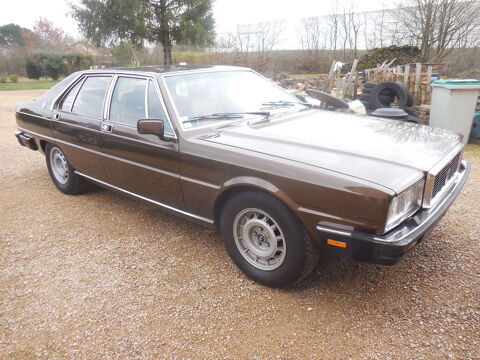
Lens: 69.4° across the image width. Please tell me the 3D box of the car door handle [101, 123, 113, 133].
[{"bbox_3d":[-1.129,-0.446,2.942,0.130,0.082,0.040,14,24,38],"label":"car door handle"}]

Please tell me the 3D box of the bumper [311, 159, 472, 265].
[{"bbox_3d":[1.172,0.107,2.339,0.490,0.210,1.860,14,24,38],"label":"bumper"}]

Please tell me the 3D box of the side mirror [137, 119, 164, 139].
[{"bbox_3d":[-0.613,-0.355,2.373,0.090,0.120,0.185,14,24,38],"label":"side mirror"}]

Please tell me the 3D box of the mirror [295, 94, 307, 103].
[{"bbox_3d":[0.668,-0.868,3.821,0.090,0.115,0.185,14,24,38],"label":"mirror"}]

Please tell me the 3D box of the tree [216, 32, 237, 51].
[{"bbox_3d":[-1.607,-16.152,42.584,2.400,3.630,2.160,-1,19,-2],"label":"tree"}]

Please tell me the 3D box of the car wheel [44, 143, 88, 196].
[{"bbox_3d":[-1.972,-0.200,3.975,0.685,0.680,0.230,14,24,38],"label":"car wheel"}]

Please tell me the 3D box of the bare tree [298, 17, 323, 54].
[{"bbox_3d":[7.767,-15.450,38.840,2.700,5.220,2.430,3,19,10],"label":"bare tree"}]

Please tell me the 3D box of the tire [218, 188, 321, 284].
[{"bbox_3d":[0.179,0.345,2.266,0.685,0.680,0.230,14,24,38],"label":"tire"}]

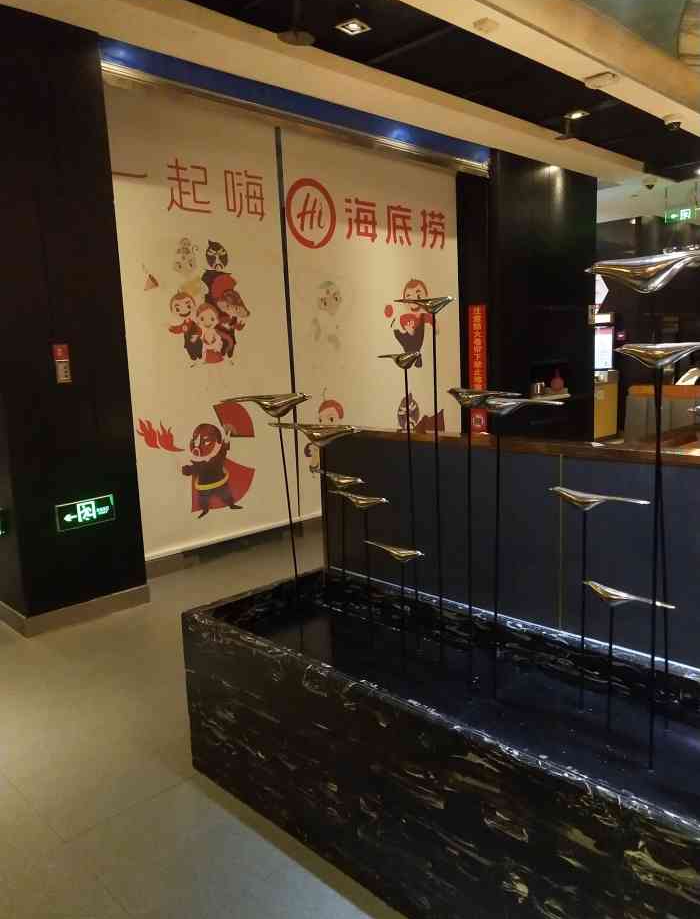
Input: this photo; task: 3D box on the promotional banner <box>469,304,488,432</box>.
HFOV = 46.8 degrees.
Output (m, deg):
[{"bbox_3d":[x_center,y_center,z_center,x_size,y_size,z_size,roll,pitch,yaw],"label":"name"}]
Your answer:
[{"bbox_3d":[1.236,-0.868,7.775,0.020,1.200,0.190,-10,12,-44],"label":"promotional banner"}]

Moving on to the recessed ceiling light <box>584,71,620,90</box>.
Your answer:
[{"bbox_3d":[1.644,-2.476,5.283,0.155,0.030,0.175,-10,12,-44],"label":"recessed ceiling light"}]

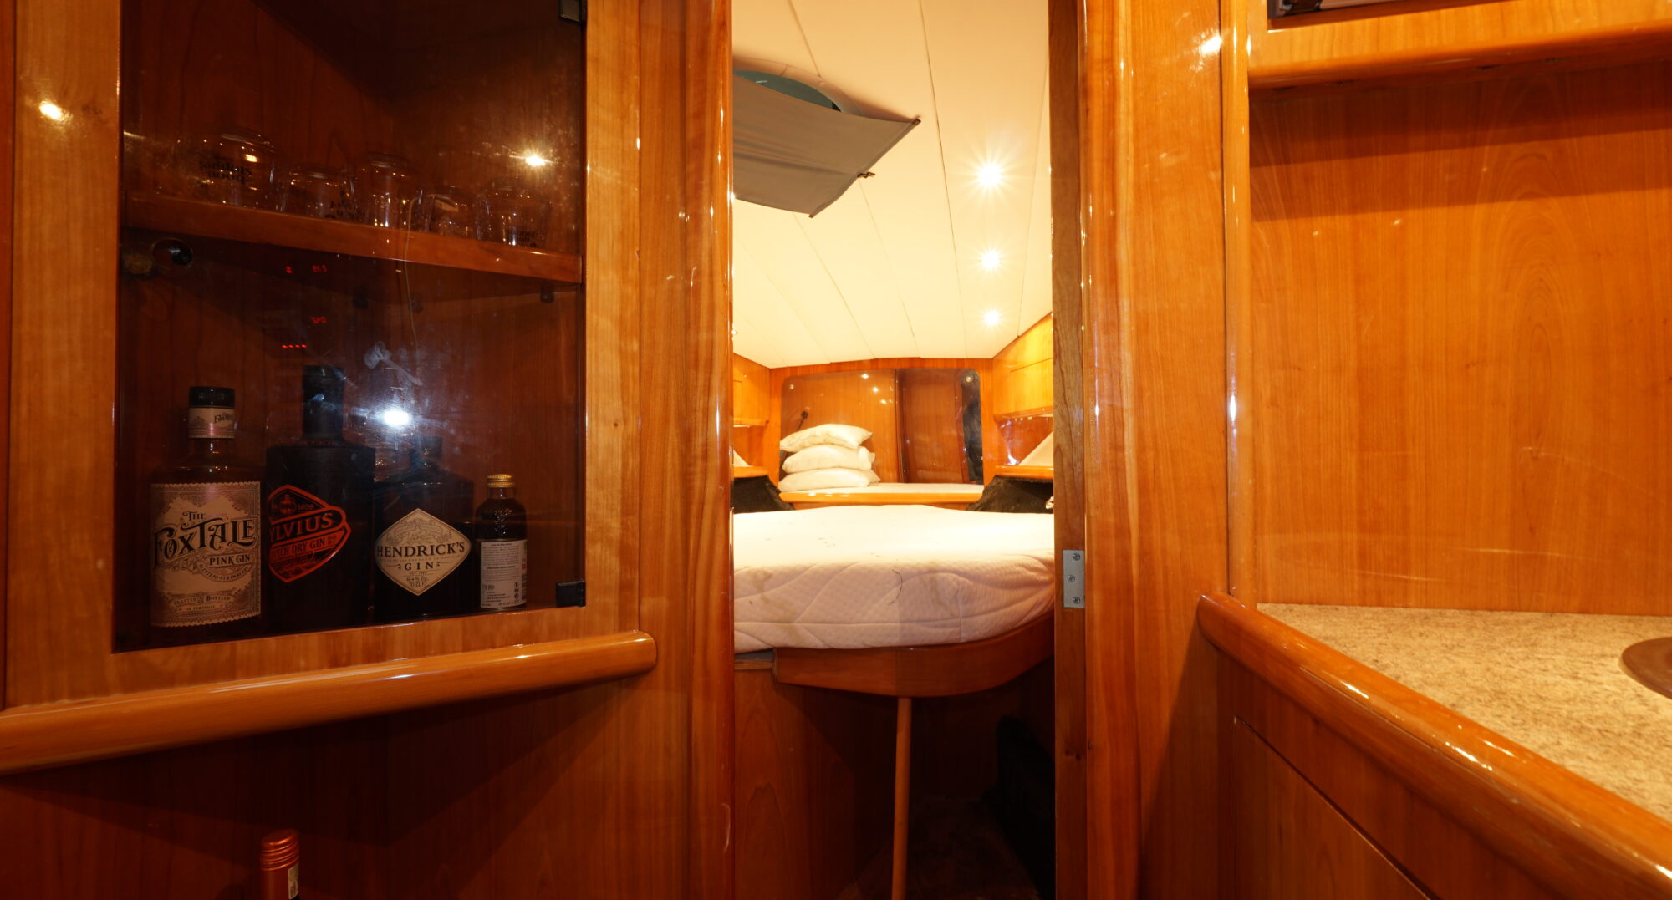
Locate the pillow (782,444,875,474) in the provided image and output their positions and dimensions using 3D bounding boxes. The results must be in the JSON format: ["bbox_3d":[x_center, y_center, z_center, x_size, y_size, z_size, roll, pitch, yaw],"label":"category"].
[{"bbox_3d":[-0.038,0.048,3.650,0.460,0.130,0.380,-1,-1,13],"label":"pillow"}]

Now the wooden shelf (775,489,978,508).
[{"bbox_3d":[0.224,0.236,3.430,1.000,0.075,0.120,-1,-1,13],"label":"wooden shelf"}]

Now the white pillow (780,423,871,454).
[{"bbox_3d":[-0.050,-0.062,3.650,0.460,0.130,0.380,-1,-1,13],"label":"white pillow"}]

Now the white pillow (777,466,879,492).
[{"bbox_3d":[-0.034,0.154,3.650,0.470,0.125,0.380,-1,-1,13],"label":"white pillow"}]

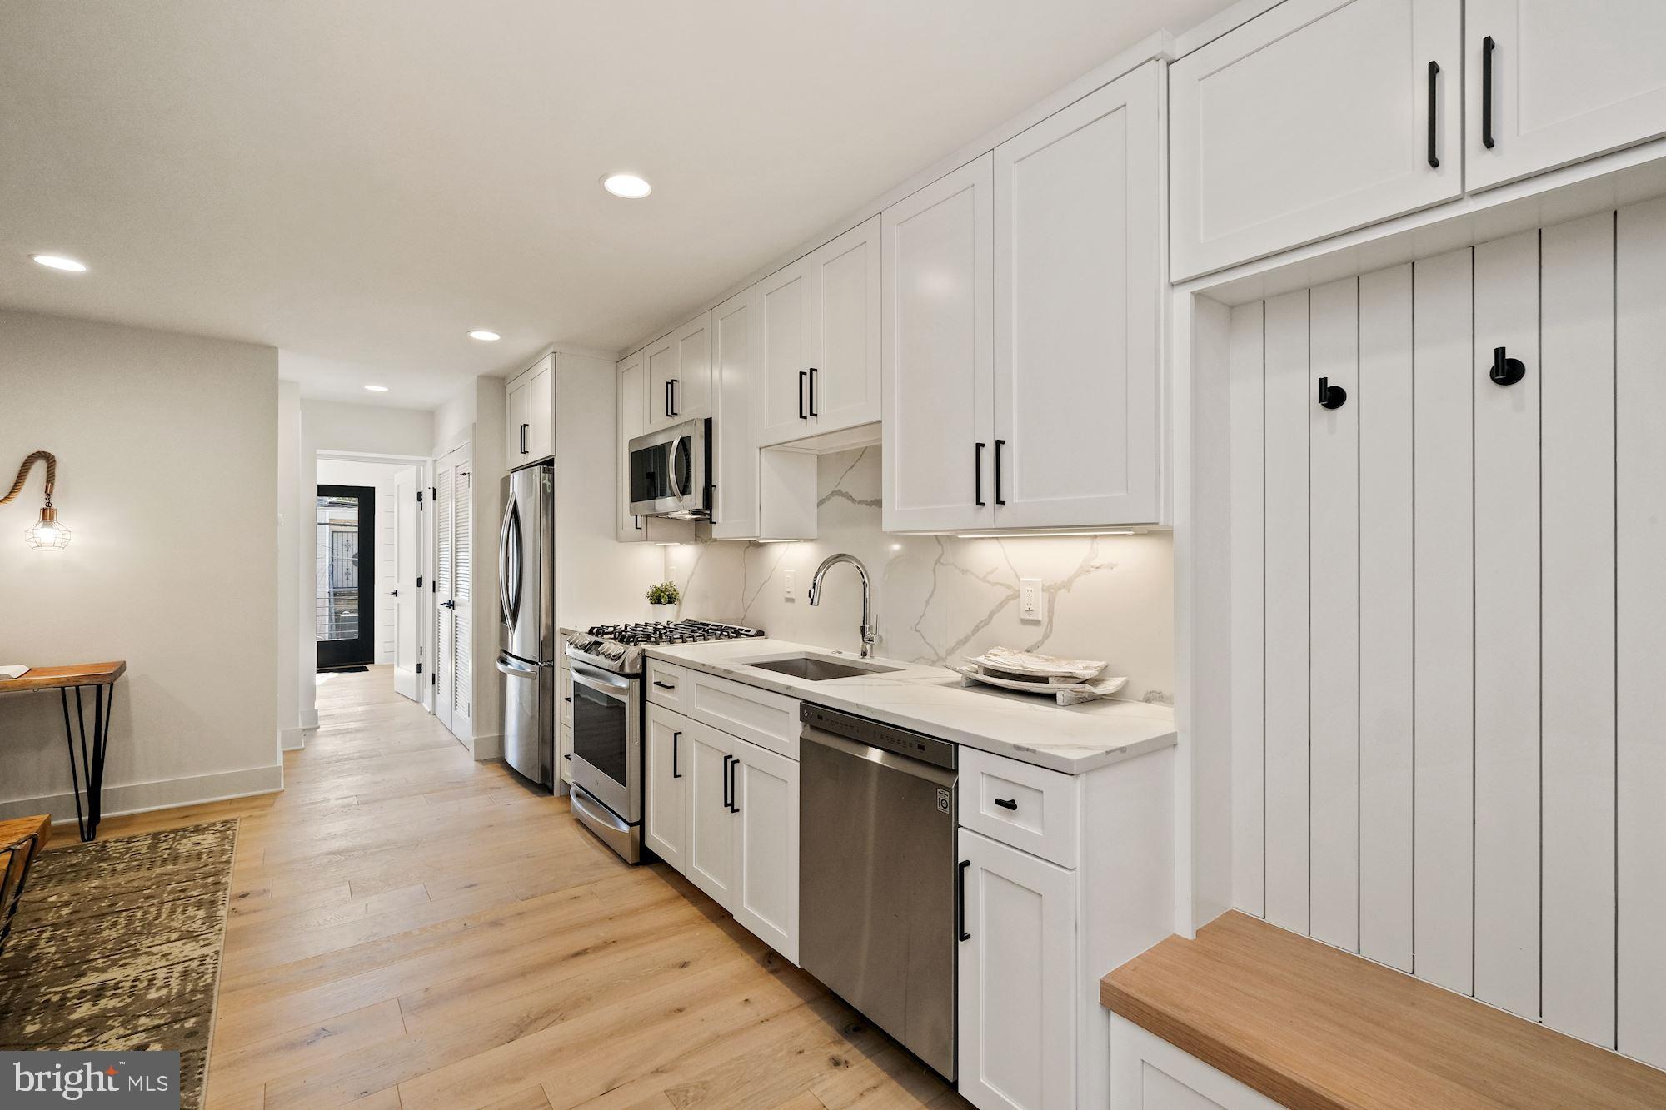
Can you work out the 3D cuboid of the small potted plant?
[{"bbox_3d":[-0.977,0.275,3.996,0.184,0.245,0.184,0,0,-39],"label":"small potted plant"}]

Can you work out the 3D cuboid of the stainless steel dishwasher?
[{"bbox_3d":[0.317,0.846,2.001,0.595,0.827,0.600,0,0,-39],"label":"stainless steel dishwasher"}]

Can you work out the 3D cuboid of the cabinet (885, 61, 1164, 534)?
[{"bbox_3d":[0.571,-0.602,2.021,0.318,1.056,0.924,0,0,-39],"label":"cabinet"}]

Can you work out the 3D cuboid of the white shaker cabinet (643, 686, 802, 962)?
[{"bbox_3d":[-0.202,0.835,2.663,0.607,0.820,1.078,0,0,-39],"label":"white shaker cabinet"}]

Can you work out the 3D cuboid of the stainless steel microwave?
[{"bbox_3d":[-0.709,-0.410,3.542,0.415,0.430,0.755,0,0,-39],"label":"stainless steel microwave"}]

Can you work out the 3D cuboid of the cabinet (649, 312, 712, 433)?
[{"bbox_3d":[-0.638,-0.850,3.442,0.315,0.468,0.717,0,0,-39],"label":"cabinet"}]

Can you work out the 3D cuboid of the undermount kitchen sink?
[{"bbox_3d":[-0.067,0.510,2.436,0.380,0.220,0.540,0,0,-39],"label":"undermount kitchen sink"}]

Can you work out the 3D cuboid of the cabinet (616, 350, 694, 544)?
[{"bbox_3d":[-1.020,-0.601,4.007,0.318,1.056,0.394,0,0,-39],"label":"cabinet"}]

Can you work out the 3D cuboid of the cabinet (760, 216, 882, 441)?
[{"bbox_3d":[0.040,-0.786,2.683,0.318,0.688,0.767,0,0,-39],"label":"cabinet"}]

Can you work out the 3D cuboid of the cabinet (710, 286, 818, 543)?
[{"bbox_3d":[-0.297,-0.579,3.022,0.315,1.014,0.358,0,0,-39],"label":"cabinet"}]

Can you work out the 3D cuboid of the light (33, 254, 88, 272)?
[{"bbox_3d":[-3.116,-1.165,2.796,0.160,0.020,0.160,0,0,-39],"label":"light"}]

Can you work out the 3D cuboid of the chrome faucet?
[{"bbox_3d":[0.051,0.191,2.532,0.275,0.403,0.100,0,0,-39],"label":"chrome faucet"}]

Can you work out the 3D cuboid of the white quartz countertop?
[{"bbox_3d":[0.083,0.411,2.338,0.640,0.032,2.033,0,0,-39],"label":"white quartz countertop"}]

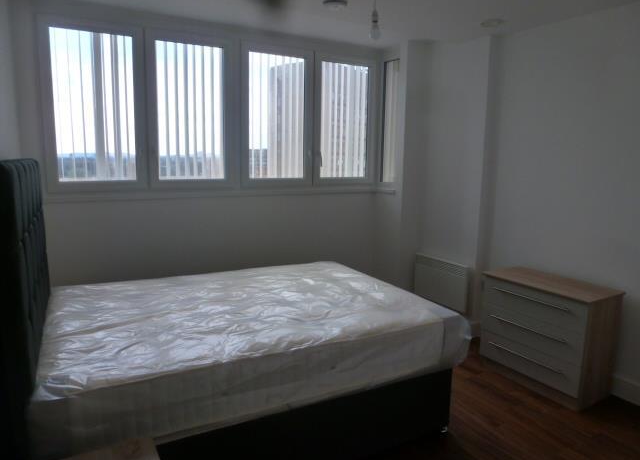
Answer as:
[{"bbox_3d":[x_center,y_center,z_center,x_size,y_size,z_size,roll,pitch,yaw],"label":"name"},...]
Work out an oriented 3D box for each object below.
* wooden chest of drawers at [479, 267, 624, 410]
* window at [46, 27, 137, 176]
[{"bbox_3d":[1.556,0.687,3.051,0.417,0.680,0.762,-4,10,-29],"label":"wooden chest of drawers"},{"bbox_3d":[-1.492,-0.808,2.958,0.495,0.970,0.070,-4,10,-27],"label":"window"}]

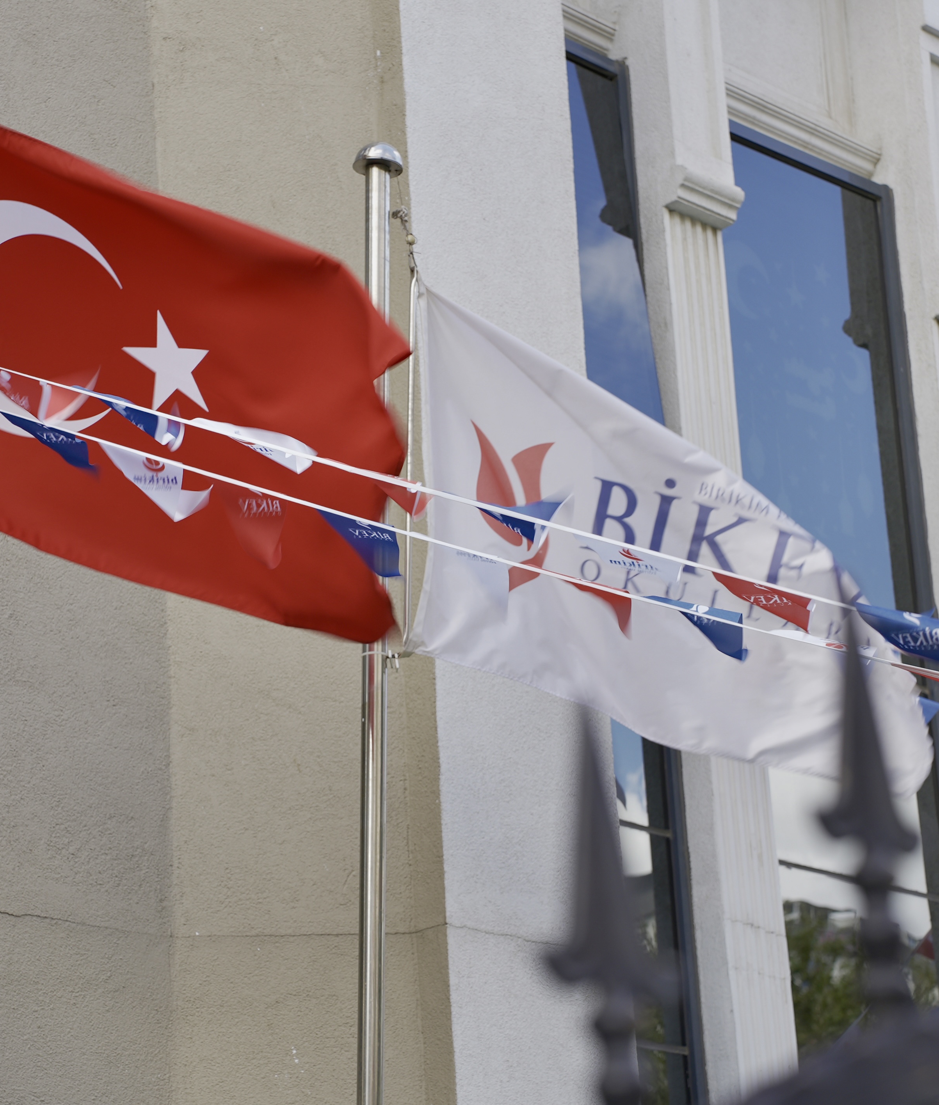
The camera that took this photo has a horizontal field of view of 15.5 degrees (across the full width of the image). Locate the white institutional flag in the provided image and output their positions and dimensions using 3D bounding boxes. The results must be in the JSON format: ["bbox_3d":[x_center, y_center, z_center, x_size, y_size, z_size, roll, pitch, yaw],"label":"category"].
[{"bbox_3d":[0.510,-0.042,9.018,1.420,1.300,0.320,4,-22,-19],"label":"white institutional flag"}]

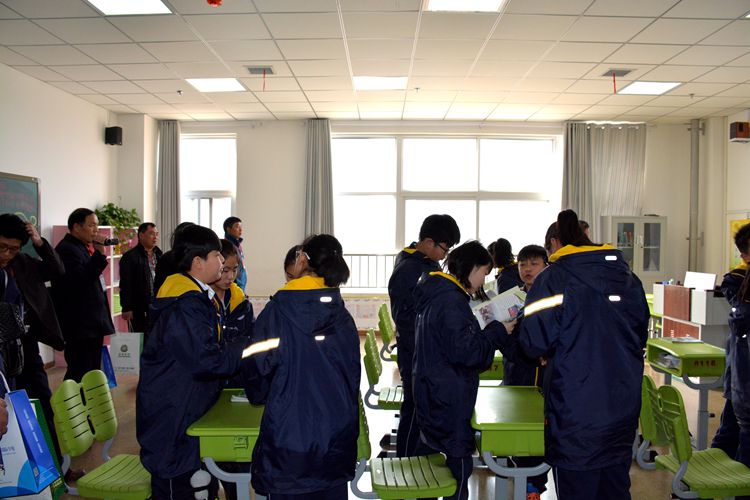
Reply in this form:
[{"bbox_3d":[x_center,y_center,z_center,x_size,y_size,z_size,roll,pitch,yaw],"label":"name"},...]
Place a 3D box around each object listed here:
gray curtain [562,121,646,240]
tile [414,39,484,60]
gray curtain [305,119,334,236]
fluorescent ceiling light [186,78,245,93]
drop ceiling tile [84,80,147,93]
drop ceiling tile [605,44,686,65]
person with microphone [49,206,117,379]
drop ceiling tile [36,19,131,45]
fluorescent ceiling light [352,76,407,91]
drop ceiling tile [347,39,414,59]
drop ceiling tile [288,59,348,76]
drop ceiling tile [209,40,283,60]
[{"bbox_3d":[3.297,-0.464,8.063,1.200,2.800,0.160,0,2,1],"label":"gray curtain"},{"bbox_3d":[0.649,-1.796,5.038,0.600,0.020,0.600,0,2,1],"label":"tile"},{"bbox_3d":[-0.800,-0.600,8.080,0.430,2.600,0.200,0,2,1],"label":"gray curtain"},{"bbox_3d":[-1.736,-1.857,6.272,0.600,0.070,0.600,0,2,1],"label":"fluorescent ceiling light"},{"bbox_3d":[-2.903,-1.828,6.297,0.600,0.020,0.600,0,2,1],"label":"drop ceiling tile"},{"bbox_3d":[2.425,-1.767,5.042,0.600,0.025,0.600,0,2,1],"label":"drop ceiling tile"},{"bbox_3d":[-2.205,0.552,4.255,0.440,1.730,0.500,0,2,-5],"label":"person with microphone"},{"bbox_3d":[-2.329,-1.764,4.506,0.600,0.025,0.600,0,2,1],"label":"drop ceiling tile"},{"bbox_3d":[0.062,-1.882,6.239,0.600,0.080,0.600,0,2,1],"label":"fluorescent ceiling light"},{"bbox_3d":[0.048,-1.804,5.042,0.600,0.020,0.600,0,2,1],"label":"drop ceiling tile"},{"bbox_3d":[-0.541,-1.804,5.574,0.600,0.020,0.600,0,2,1],"label":"drop ceiling tile"},{"bbox_3d":[-1.154,-1.807,5.064,0.600,0.025,0.600,0,2,1],"label":"drop ceiling tile"}]

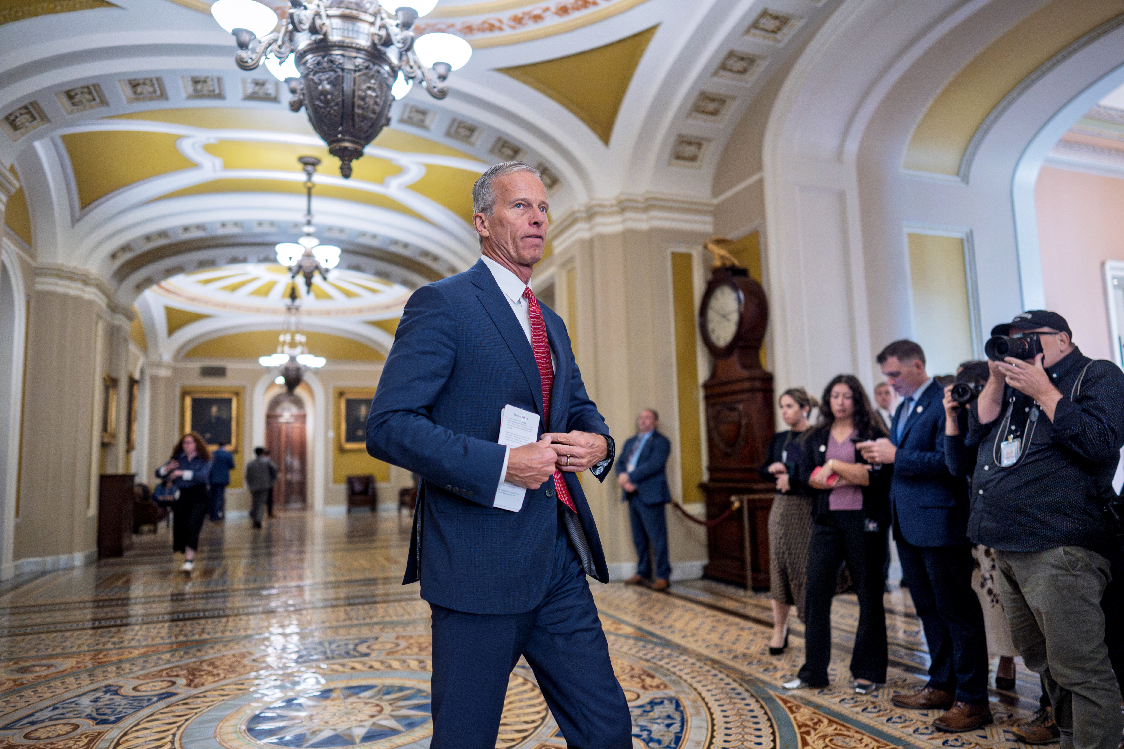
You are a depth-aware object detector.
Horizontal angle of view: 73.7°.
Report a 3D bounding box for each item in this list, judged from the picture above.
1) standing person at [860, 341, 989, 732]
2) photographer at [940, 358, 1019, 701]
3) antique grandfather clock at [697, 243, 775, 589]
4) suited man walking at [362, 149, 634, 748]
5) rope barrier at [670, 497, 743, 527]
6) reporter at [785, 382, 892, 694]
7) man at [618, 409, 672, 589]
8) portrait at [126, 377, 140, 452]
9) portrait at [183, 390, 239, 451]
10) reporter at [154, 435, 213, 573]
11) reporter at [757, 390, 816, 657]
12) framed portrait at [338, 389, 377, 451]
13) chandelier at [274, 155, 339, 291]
[{"bbox_3d":[1.665,0.713,3.600,0.500,1.770,0.540,-1,-7,-6],"label":"standing person"},{"bbox_3d":[2.216,0.775,3.935,0.580,1.690,0.500,4,-9,-43],"label":"photographer"},{"bbox_3d":[1.747,0.329,7.424,0.450,3.394,0.854,1,-7,-22],"label":"antique grandfather clock"},{"bbox_3d":[-0.122,0.467,1.675,0.620,1.935,0.620,-7,-8,40],"label":"suited man walking"},{"bbox_3d":[1.341,1.303,7.082,0.070,0.250,0.970,2,-7,-29],"label":"rope barrier"},{"bbox_3d":[1.489,0.833,4.082,0.540,1.657,0.420,-5,-7,25],"label":"reporter"},{"bbox_3d":[0.821,1.204,7.497,0.400,1.725,0.520,5,-9,-44],"label":"man"},{"bbox_3d":[-9.443,0.870,16.495,0.100,1.600,1.100,1,-7,-21],"label":"portrait"},{"bbox_3d":[-8.882,1.194,18.968,1.245,1.517,0.120,1,-7,-22],"label":"portrait"},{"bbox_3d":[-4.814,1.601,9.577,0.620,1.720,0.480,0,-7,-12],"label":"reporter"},{"bbox_3d":[1.516,0.919,4.879,0.500,1.663,0.400,-8,-9,44],"label":"reporter"},{"bbox_3d":[-5.373,1.270,20.243,1.240,1.560,0.100,1,-7,-21],"label":"framed portrait"},{"bbox_3d":[-3.188,-1.890,9.465,0.820,1.771,0.820,1,-7,-21],"label":"chandelier"}]

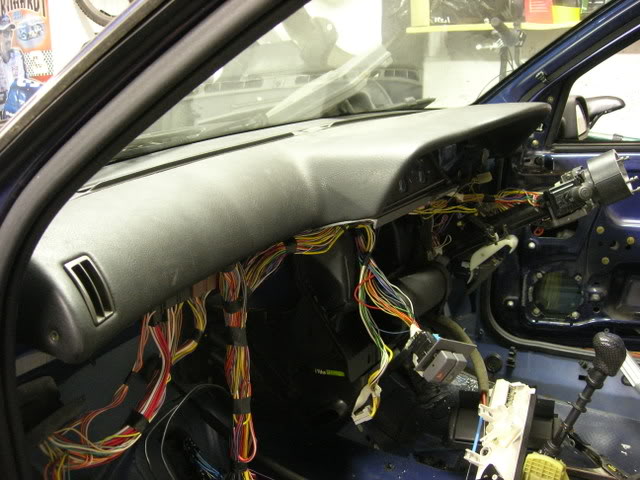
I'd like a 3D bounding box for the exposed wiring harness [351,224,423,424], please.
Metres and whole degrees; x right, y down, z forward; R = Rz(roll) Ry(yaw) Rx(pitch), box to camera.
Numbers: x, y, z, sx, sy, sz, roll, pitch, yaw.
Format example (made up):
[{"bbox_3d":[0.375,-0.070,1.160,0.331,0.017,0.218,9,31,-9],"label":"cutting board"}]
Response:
[{"bbox_3d":[0.118,0.150,1.250,0.125,0.355,0.110,-5,20,-14],"label":"exposed wiring harness"}]

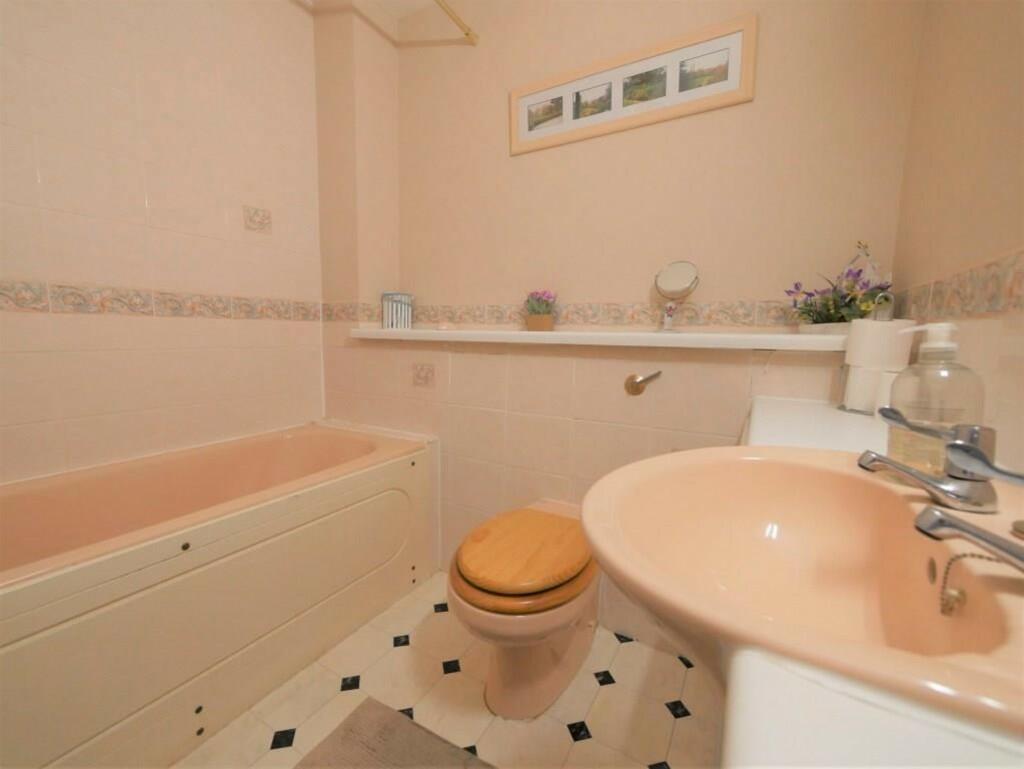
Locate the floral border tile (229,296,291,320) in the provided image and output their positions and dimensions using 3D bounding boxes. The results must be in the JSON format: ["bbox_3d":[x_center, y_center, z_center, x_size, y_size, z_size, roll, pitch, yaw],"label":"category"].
[{"bbox_3d":[-1.051,-0.312,1.750,0.010,0.085,0.246,5,8,29],"label":"floral border tile"}]

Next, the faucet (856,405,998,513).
[{"bbox_3d":[0.494,0.088,0.494,0.129,0.097,0.058,5,8,29],"label":"faucet"}]

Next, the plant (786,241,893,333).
[{"bbox_3d":[0.848,-0.248,1.084,0.200,0.240,0.140,5,8,29],"label":"plant"}]

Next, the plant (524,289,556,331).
[{"bbox_3d":[0.105,-0.267,1.521,0.100,0.152,0.100,5,8,29],"label":"plant"}]

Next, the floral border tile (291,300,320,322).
[{"bbox_3d":[-0.954,-0.331,1.919,0.010,0.085,0.142,5,8,29],"label":"floral border tile"}]

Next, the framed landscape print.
[{"bbox_3d":[0.357,-0.992,1.424,0.829,0.241,0.018,5,8,29],"label":"framed landscape print"}]

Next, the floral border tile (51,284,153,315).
[{"bbox_3d":[-1.297,-0.265,1.323,0.010,0.085,0.244,5,8,29],"label":"floral border tile"}]

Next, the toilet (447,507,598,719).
[{"bbox_3d":[0.060,0.638,1.187,0.365,0.452,0.585,5,8,29],"label":"toilet"}]

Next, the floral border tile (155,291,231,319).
[{"bbox_3d":[-1.175,-0.288,1.536,0.010,0.085,0.246,5,8,29],"label":"floral border tile"}]

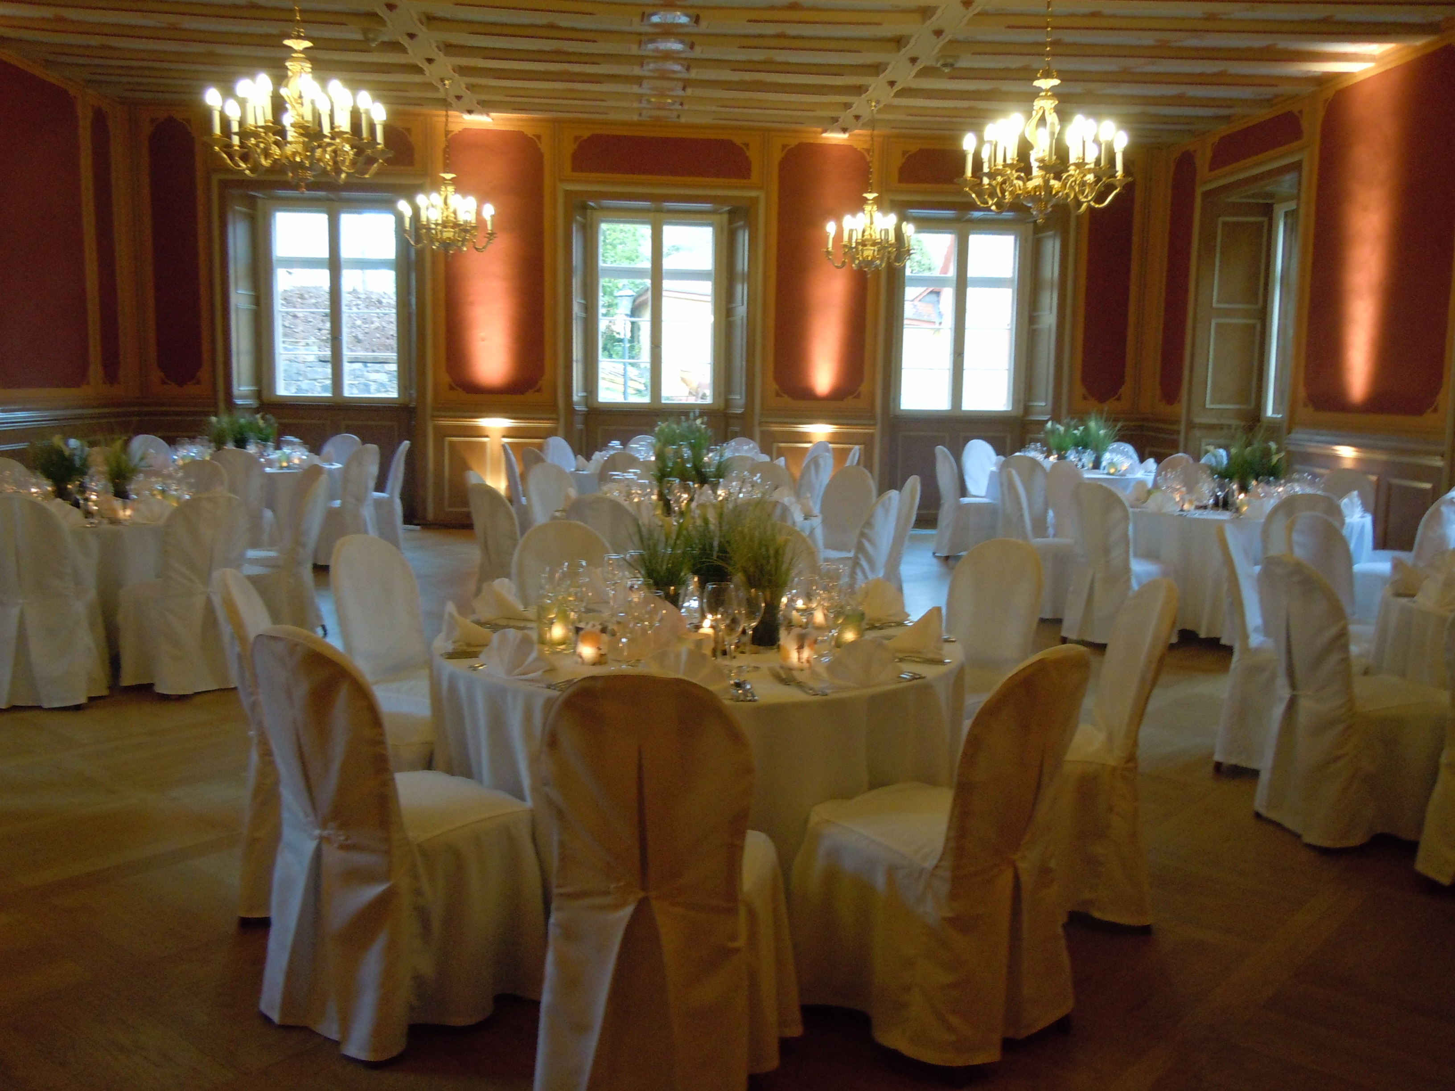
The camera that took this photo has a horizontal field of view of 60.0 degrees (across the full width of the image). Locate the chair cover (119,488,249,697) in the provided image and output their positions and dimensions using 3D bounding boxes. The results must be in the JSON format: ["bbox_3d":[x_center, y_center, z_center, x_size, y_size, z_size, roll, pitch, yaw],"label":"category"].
[{"bbox_3d":[-2.574,0.205,6.136,0.450,0.970,0.570,-6,10,-44],"label":"chair cover"}]

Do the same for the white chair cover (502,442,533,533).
[{"bbox_3d":[-1.655,-0.395,10.935,0.570,0.965,0.480,-2,8,-20],"label":"white chair cover"}]

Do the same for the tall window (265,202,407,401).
[{"bbox_3d":[-3.859,-2.389,12.404,1.375,1.915,0.120,0,8,-5],"label":"tall window"}]

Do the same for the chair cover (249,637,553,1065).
[{"bbox_3d":[-0.757,0.640,2.958,0.431,0.964,0.553,7,9,40],"label":"chair cover"}]

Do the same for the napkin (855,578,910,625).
[{"bbox_3d":[0.505,0.172,4.115,0.130,0.130,0.180,-5,10,-41],"label":"napkin"}]

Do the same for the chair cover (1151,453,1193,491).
[{"bbox_3d":[3.651,-0.324,10.760,0.420,0.949,0.540,-3,8,-29],"label":"chair cover"}]

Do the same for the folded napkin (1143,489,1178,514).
[{"bbox_3d":[2.725,-0.290,7.909,0.200,0.140,0.130,7,9,36],"label":"folded napkin"}]

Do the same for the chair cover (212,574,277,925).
[{"bbox_3d":[-1.117,0.531,3.457,0.540,0.949,0.420,0,7,-5],"label":"chair cover"}]

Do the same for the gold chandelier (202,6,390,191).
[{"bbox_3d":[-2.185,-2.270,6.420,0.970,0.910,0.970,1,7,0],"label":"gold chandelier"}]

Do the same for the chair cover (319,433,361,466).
[{"bbox_3d":[-3.509,-0.494,11.117,0.420,0.949,0.540,3,8,18],"label":"chair cover"}]

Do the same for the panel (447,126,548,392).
[{"bbox_3d":[-2.228,-2.709,12.112,0.954,2.519,0.040,0,8,-5],"label":"panel"}]

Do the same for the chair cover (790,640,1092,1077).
[{"bbox_3d":[0.503,0.652,2.976,0.480,0.965,0.570,-4,9,-36],"label":"chair cover"}]

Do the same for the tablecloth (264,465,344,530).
[{"bbox_3d":[-4.056,-0.298,10.806,1.550,0.750,1.550,1,7,0],"label":"tablecloth"}]

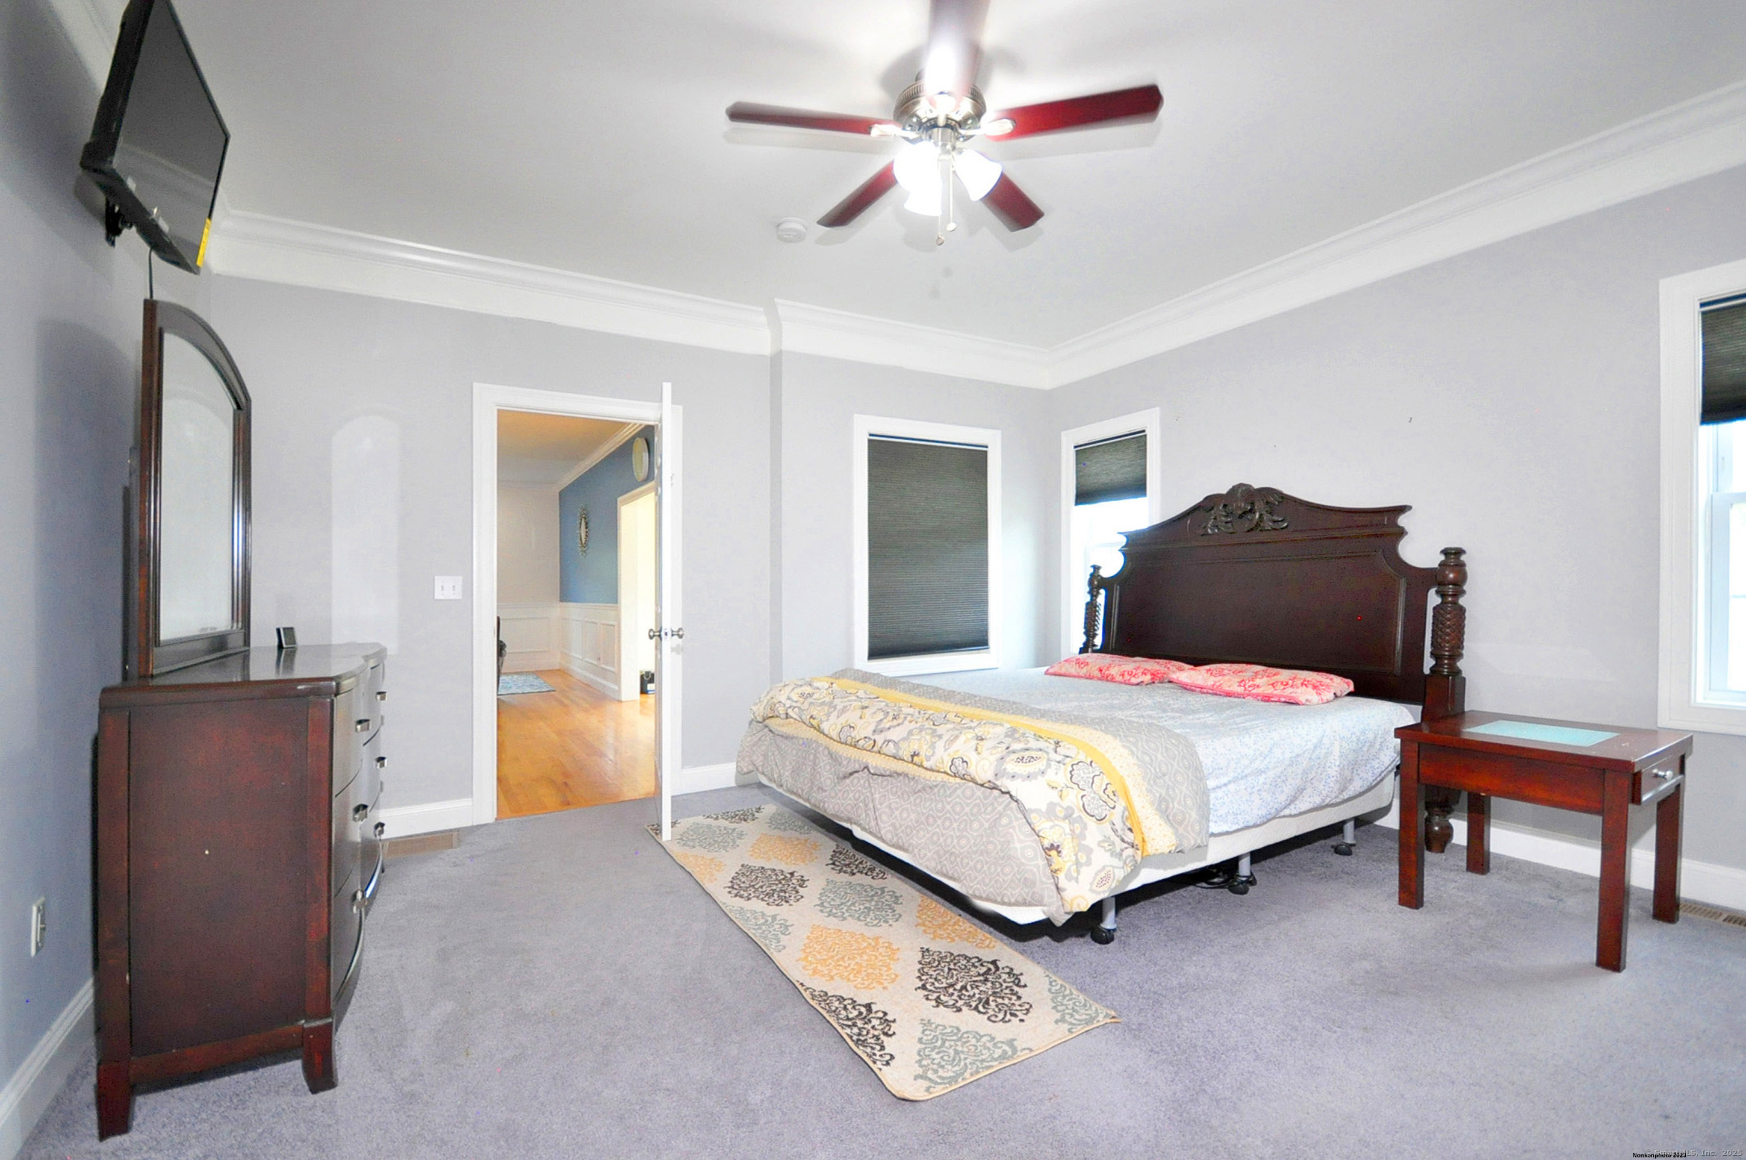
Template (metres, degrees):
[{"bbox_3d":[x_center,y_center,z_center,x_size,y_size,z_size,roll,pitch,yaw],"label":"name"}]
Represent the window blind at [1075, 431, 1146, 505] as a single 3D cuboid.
[{"bbox_3d":[1.605,-0.739,4.950,0.050,0.428,0.624,0,0,-29],"label":"window blind"}]

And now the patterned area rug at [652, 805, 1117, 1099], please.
[{"bbox_3d":[-0.208,1.163,2.688,0.660,0.012,2.160,0,0,-32],"label":"patterned area rug"}]

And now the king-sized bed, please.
[{"bbox_3d":[0.949,0.332,3.384,2.400,1.660,2.150,0,0,-29],"label":"king-sized bed"}]

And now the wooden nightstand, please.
[{"bbox_3d":[2.303,0.844,2.511,0.645,0.630,0.585,0,0,-35],"label":"wooden nightstand"}]

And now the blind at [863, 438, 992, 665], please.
[{"bbox_3d":[0.387,-0.211,4.801,0.951,1.385,0.050,0,0,-29],"label":"blind"}]

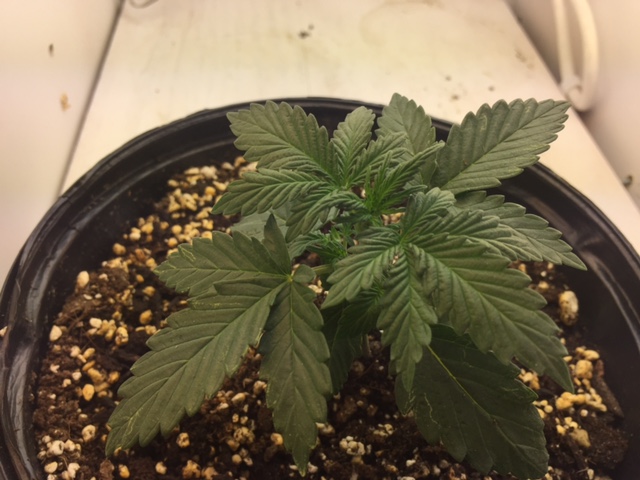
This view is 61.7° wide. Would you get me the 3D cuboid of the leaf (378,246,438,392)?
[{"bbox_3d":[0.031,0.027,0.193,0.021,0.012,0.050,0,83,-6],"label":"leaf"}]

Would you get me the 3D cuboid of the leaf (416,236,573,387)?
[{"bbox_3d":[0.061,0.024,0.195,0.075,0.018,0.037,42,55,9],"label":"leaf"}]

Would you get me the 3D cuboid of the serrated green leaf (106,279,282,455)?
[{"bbox_3d":[-0.043,0.038,0.184,0.032,0.015,0.080,33,66,33],"label":"serrated green leaf"}]

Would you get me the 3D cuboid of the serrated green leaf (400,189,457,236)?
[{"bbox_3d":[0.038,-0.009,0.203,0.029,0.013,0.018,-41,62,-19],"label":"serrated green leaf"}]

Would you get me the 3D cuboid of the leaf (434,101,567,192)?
[{"bbox_3d":[0.075,-0.042,0.228,0.082,0.013,0.035,-34,59,-19],"label":"leaf"}]

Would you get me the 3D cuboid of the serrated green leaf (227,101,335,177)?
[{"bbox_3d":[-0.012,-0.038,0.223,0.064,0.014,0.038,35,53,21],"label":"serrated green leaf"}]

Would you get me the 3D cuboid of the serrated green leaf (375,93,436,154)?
[{"bbox_3d":[0.041,-0.044,0.250,0.030,0.010,0.054,-8,69,-13],"label":"serrated green leaf"}]

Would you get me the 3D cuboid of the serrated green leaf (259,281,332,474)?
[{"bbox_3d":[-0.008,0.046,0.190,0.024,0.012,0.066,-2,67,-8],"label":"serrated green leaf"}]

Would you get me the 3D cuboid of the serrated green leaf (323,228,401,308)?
[{"bbox_3d":[0.012,0.008,0.160,0.015,0.010,0.037,39,59,23],"label":"serrated green leaf"}]

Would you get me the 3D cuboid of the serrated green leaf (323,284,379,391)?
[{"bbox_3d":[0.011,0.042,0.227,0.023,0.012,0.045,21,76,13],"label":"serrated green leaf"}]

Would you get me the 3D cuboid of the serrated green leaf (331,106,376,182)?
[{"bbox_3d":[0.011,-0.035,0.195,0.015,0.010,0.040,9,53,7],"label":"serrated green leaf"}]

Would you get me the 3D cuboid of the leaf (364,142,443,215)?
[{"bbox_3d":[0.029,-0.022,0.185,0.036,0.010,0.009,-45,49,-12],"label":"leaf"}]

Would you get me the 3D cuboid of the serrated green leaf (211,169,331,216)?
[{"bbox_3d":[-0.017,-0.017,0.180,0.042,0.010,0.019,-13,51,-13],"label":"serrated green leaf"}]

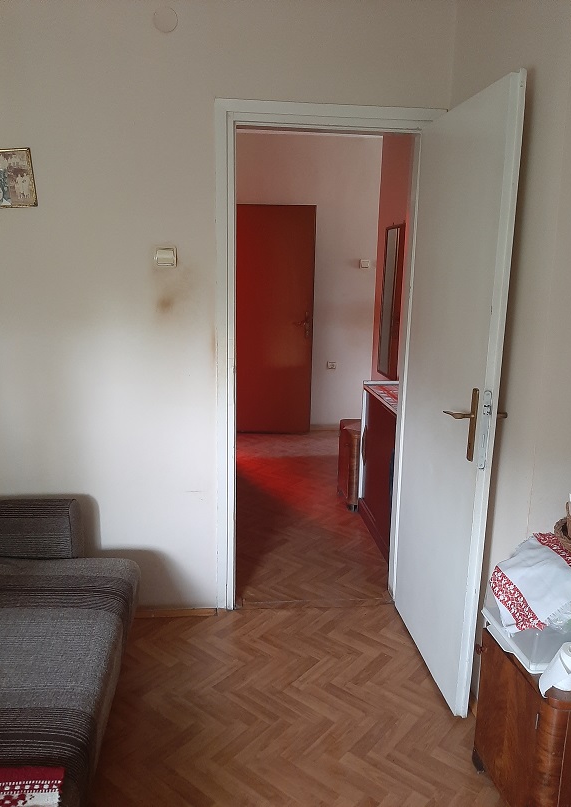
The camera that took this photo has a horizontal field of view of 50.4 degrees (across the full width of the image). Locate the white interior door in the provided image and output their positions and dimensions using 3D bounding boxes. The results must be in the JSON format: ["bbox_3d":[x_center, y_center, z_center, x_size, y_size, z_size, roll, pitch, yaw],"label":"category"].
[{"bbox_3d":[0.562,0.009,2.152,0.043,1.990,0.715,-1,12,-7],"label":"white interior door"}]

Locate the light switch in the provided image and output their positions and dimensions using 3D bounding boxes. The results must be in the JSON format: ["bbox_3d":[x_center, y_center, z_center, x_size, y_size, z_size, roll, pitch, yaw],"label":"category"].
[{"bbox_3d":[-0.453,-0.554,2.287,0.080,0.077,0.020,0,12,-5],"label":"light switch"}]

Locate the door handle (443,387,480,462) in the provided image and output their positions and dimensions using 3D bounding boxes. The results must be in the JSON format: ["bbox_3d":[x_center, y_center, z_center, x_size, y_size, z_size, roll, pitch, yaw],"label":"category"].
[{"bbox_3d":[0.543,0.059,1.905,0.060,0.230,0.140,-1,12,-7],"label":"door handle"}]

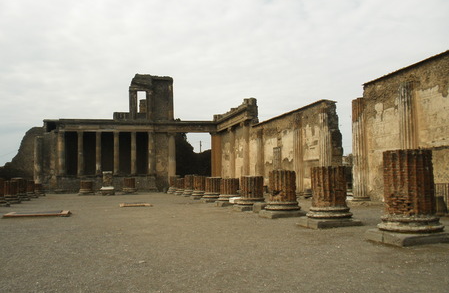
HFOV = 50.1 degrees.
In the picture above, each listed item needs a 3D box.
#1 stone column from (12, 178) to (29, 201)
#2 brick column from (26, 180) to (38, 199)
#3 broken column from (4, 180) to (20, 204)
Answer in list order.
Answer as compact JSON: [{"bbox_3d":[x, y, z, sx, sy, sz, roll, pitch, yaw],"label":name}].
[{"bbox_3d":[-15.248,3.249,36.255,1.482,1.691,1.482,1,-4,-14],"label":"stone column"},{"bbox_3d":[-16.254,3.625,40.252,1.482,1.494,1.482,1,-4,-14],"label":"brick column"},{"bbox_3d":[-14.240,3.084,32.243,1.482,1.464,1.482,1,-4,-14],"label":"broken column"}]

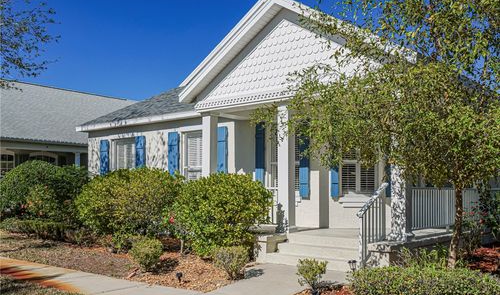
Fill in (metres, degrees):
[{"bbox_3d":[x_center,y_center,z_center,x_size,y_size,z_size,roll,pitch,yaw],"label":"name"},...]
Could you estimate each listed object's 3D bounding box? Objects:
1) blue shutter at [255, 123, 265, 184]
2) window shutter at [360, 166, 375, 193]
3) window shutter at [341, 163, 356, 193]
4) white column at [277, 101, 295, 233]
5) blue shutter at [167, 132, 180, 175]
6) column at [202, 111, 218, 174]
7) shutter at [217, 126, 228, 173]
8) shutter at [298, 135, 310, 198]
[{"bbox_3d":[0.254,0.370,14.112,0.324,1.988,0.052,-4,-6,42],"label":"blue shutter"},{"bbox_3d":[2.806,0.716,12.382,0.412,0.711,0.052,-4,-6,42],"label":"window shutter"},{"bbox_3d":[2.418,0.744,12.731,0.448,0.711,0.052,-4,-6,42],"label":"window shutter"},{"bbox_3d":[0.823,0.483,11.605,0.319,2.802,0.299,-4,-6,42],"label":"white column"},{"bbox_3d":[-2.283,0.509,15.380,0.479,1.916,0.052,-4,-6,42],"label":"blue shutter"},{"bbox_3d":[-1.014,0.611,13.254,0.309,2.812,0.299,-4,-6,42],"label":"column"},{"bbox_3d":[-0.823,0.403,14.070,0.443,1.916,0.052,-4,-6,42],"label":"shutter"},{"bbox_3d":[1.355,0.290,13.124,0.309,1.988,0.052,-4,-6,42],"label":"shutter"}]

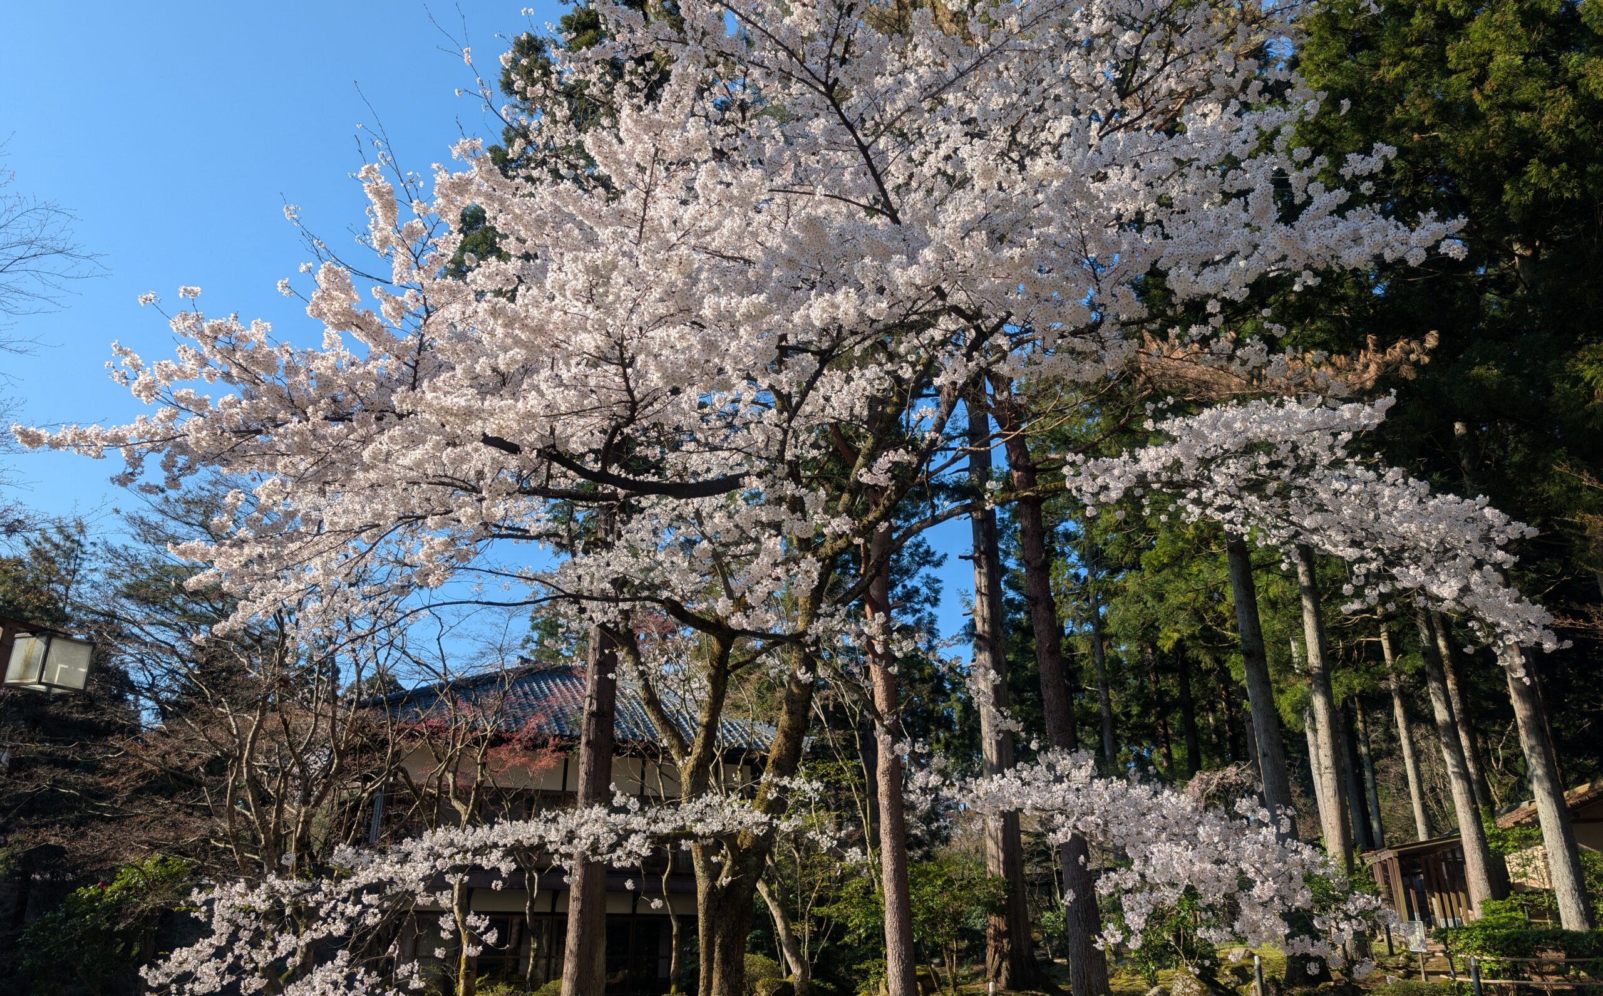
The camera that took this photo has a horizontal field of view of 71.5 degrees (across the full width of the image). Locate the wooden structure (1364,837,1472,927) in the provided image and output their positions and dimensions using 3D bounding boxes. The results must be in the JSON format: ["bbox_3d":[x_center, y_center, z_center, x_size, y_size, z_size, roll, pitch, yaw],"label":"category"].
[{"bbox_3d":[15.158,9.369,27.300,2.000,2.100,2.300,-4,-22,12],"label":"wooden structure"}]

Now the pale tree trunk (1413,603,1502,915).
[{"bbox_3d":[12.734,5.306,21.728,0.450,6.500,0.450,-11,-24,28],"label":"pale tree trunk"}]

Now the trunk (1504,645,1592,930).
[{"bbox_3d":[11.812,4.777,17.685,0.460,4.900,0.460,-13,-25,31],"label":"trunk"}]

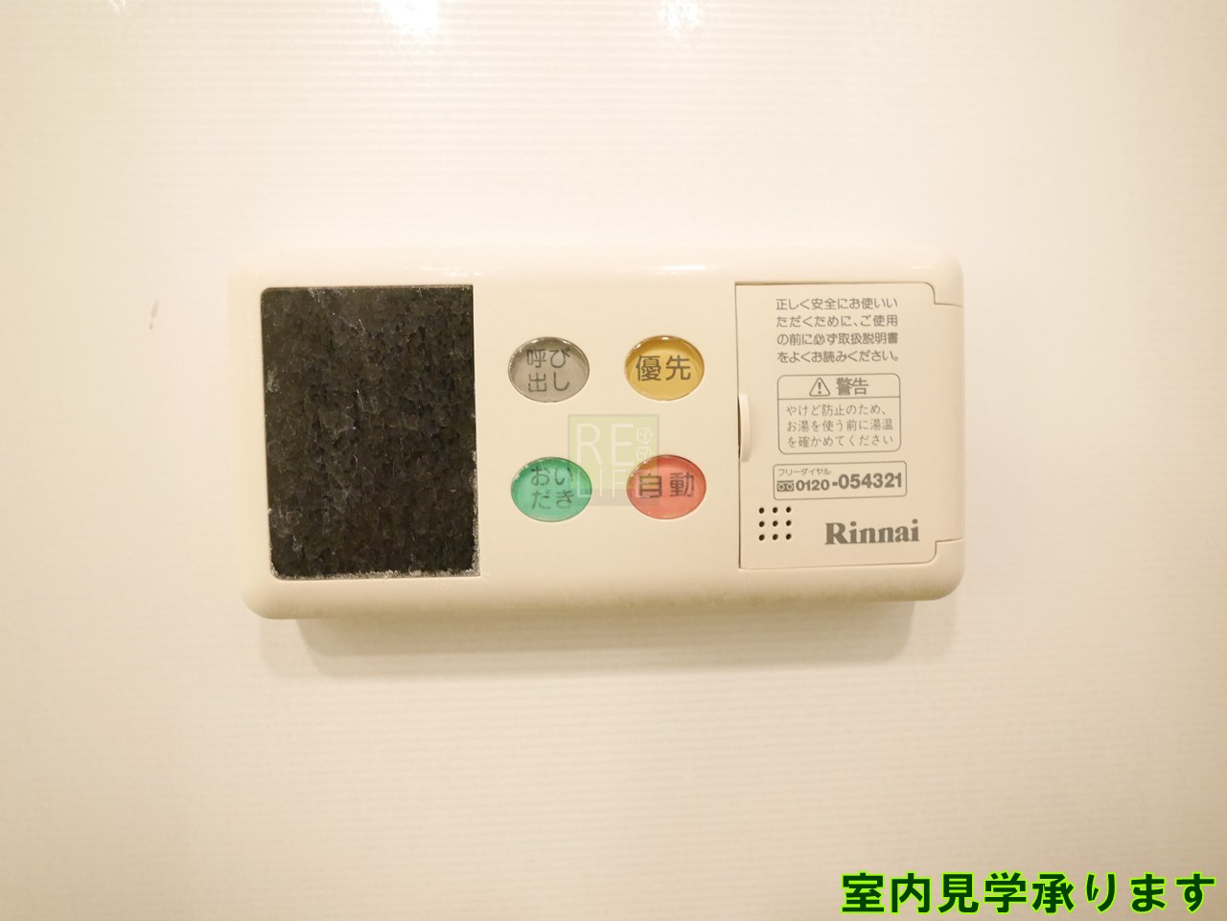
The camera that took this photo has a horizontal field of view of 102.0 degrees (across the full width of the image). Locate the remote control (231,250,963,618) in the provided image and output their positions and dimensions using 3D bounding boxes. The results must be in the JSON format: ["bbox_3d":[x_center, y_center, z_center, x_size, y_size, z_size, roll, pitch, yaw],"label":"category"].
[{"bbox_3d":[-0.002,-0.008,0.134,0.185,0.092,0.025,-1,1,-2],"label":"remote control"}]

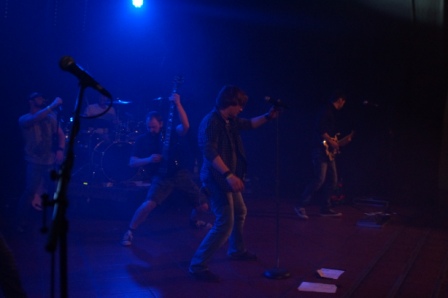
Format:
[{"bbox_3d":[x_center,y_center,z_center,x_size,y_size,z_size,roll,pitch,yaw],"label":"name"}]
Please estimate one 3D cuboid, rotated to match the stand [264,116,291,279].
[{"bbox_3d":[0.508,0.424,4.840,0.250,1.480,0.250,0,5,0],"label":"stand"}]

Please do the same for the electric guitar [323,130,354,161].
[{"bbox_3d":[1.670,-0.120,7.460,0.080,0.330,1.000,0,15,36],"label":"electric guitar"}]

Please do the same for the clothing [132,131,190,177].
[{"bbox_3d":[-0.735,0.050,6.200,0.620,0.560,0.320,-6,5,-12],"label":"clothing"}]

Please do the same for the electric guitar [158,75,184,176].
[{"bbox_3d":[-0.605,-0.262,6.020,0.330,1.160,0.080,11,2,-10],"label":"electric guitar"}]

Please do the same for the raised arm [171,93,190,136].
[{"bbox_3d":[-0.500,-0.393,5.970,0.220,0.490,0.240,-1,5,-9],"label":"raised arm"}]

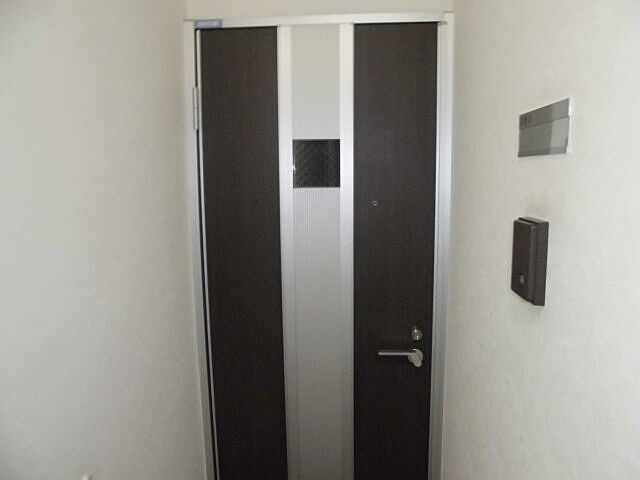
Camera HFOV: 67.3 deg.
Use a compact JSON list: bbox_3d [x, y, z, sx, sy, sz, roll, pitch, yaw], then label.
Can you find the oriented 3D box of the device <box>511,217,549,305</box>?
[{"bbox_3d":[0.376,0.037,0.868,0.026,0.143,0.107,0,8,3],"label":"device"}]

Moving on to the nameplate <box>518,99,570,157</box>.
[{"bbox_3d":[0.385,-0.189,0.841,0.010,0.081,0.212,0,8,3],"label":"nameplate"}]

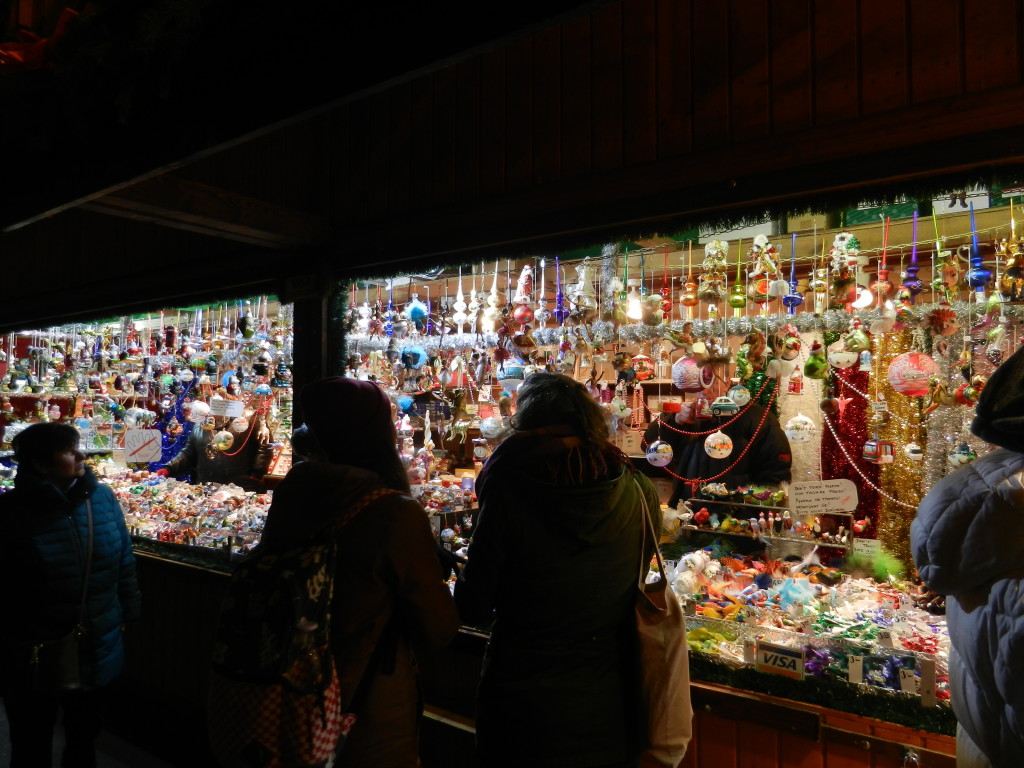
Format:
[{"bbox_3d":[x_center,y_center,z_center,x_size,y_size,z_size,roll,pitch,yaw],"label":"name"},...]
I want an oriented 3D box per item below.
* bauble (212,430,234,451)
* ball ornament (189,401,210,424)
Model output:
[{"bbox_3d":[-1.489,0.292,3.820,0.100,0.105,0.100,-1,-2,38],"label":"bauble"},{"bbox_3d":[-1.634,0.144,3.870,0.107,0.108,0.107,-1,-2,38],"label":"ball ornament"}]

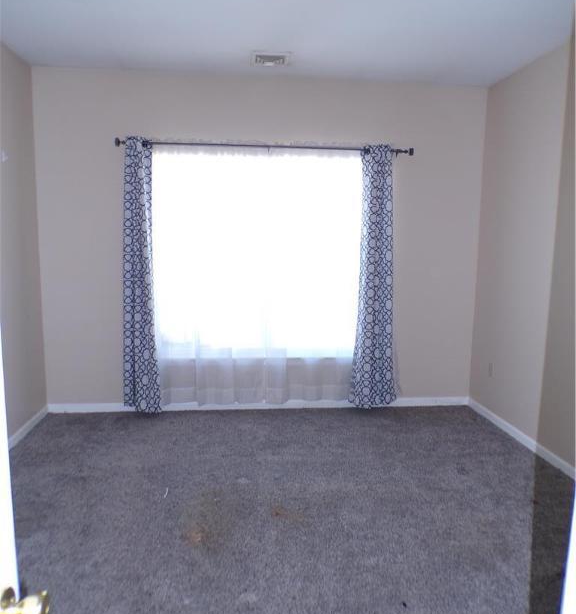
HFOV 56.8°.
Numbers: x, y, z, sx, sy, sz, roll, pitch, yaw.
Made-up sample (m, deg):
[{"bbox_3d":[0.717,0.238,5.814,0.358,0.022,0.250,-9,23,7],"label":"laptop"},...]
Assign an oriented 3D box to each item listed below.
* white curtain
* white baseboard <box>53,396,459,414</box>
[{"bbox_3d":[-0.197,-0.231,4.260,1.820,2.090,0.080,0,7,-6],"label":"white curtain"},{"bbox_3d":[-0.176,0.822,4.463,3.541,0.070,0.018,0,7,-6],"label":"white baseboard"}]

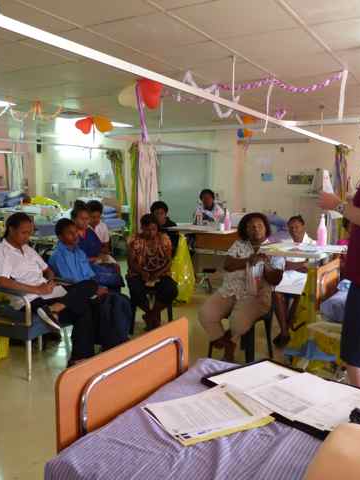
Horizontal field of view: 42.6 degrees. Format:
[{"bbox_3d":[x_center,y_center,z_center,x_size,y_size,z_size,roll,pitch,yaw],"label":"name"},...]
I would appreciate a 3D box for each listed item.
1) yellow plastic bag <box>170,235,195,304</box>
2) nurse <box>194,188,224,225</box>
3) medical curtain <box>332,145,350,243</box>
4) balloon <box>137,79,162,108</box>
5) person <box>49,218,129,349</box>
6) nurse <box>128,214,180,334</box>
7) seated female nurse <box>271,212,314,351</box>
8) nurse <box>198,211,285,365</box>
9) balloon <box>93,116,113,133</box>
[{"bbox_3d":[0.012,0.355,5.750,0.340,0.820,0.320,1,7,0],"label":"yellow plastic bag"},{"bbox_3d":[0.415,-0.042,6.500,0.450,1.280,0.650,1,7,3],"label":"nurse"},{"bbox_3d":[2.426,-0.620,6.900,0.220,1.650,0.320,5,8,31],"label":"medical curtain"},{"bbox_3d":[-0.269,-1.324,4.150,0.240,0.280,0.240,1,7,0],"label":"balloon"},{"bbox_3d":[-0.842,0.377,4.300,0.680,1.150,0.460,5,8,34],"label":"person"},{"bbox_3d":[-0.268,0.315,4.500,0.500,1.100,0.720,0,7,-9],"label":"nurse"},{"bbox_3d":[1.105,0.375,4.500,0.440,1.170,0.680,3,7,18],"label":"seated female nurse"},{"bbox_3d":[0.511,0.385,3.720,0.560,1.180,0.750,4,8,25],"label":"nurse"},{"bbox_3d":[-1.116,-1.674,6.700,0.290,0.250,0.250,1,7,0],"label":"balloon"}]

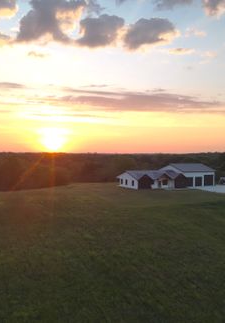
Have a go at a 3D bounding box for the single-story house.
[{"bbox_3d":[16.500,4.220,91.400,26.900,6.800,14.100,-1,2,-25],"label":"single-story house"}]

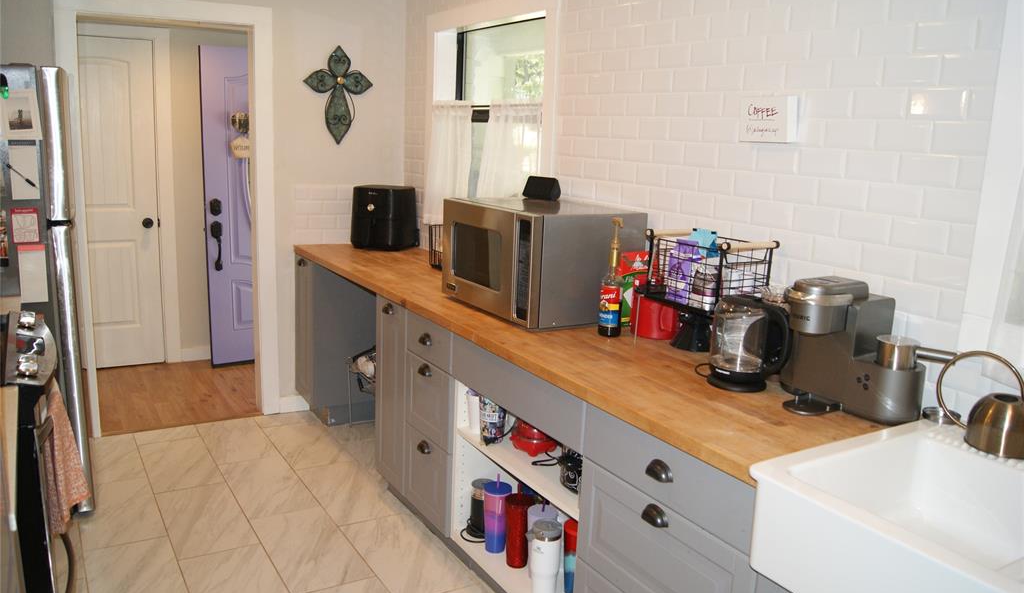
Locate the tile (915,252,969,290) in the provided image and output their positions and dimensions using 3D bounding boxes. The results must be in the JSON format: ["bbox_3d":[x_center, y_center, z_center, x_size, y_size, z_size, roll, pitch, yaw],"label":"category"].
[{"bbox_3d":[1.026,-0.064,1.829,0.009,0.075,0.150,-5,14,-31],"label":"tile"}]

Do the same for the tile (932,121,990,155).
[{"bbox_3d":[1.063,-0.372,1.813,0.009,0.076,0.143,-7,15,-32],"label":"tile"}]

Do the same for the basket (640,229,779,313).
[{"bbox_3d":[0.586,-0.088,2.292,0.235,0.205,0.330,-5,14,-32],"label":"basket"}]

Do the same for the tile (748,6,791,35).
[{"bbox_3d":[0.744,-0.793,2.219,0.009,0.076,0.150,-5,14,-32],"label":"tile"}]

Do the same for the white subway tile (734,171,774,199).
[{"bbox_3d":[0.724,-0.334,2.291,0.009,0.075,0.150,-5,14,-31],"label":"white subway tile"}]

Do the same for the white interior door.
[{"bbox_3d":[-2.487,-0.541,4.693,0.610,2.035,0.036,-5,14,-32],"label":"white interior door"}]

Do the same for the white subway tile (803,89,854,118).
[{"bbox_3d":[0.867,-0.526,2.102,0.009,0.076,0.152,-7,15,-32],"label":"white subway tile"}]

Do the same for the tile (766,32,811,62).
[{"bbox_3d":[0.781,-0.703,2.173,0.009,0.076,0.150,-5,14,-32],"label":"tile"}]

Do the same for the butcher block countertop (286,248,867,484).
[{"bbox_3d":[-0.083,0.034,3.102,0.635,0.040,3.250,-6,15,-32],"label":"butcher block countertop"}]

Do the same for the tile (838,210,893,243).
[{"bbox_3d":[0.925,-0.180,2.015,0.010,0.079,0.153,-5,14,-32],"label":"tile"}]

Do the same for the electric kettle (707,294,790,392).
[{"bbox_3d":[0.638,0.124,2.043,0.218,0.235,0.160,12,15,38],"label":"electric kettle"}]

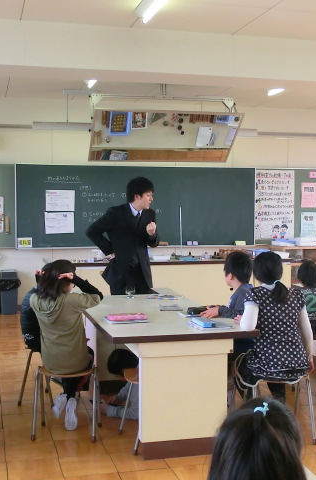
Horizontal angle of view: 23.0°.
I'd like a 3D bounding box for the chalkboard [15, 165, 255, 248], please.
[{"bbox_3d":[-0.270,-0.490,11.487,3.648,1.195,0.070,0,3,-14],"label":"chalkboard"}]

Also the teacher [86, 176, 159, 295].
[{"bbox_3d":[-0.310,0.329,6.800,0.580,1.750,0.460,-2,3,-42],"label":"teacher"}]

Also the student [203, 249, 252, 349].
[{"bbox_3d":[0.535,0.668,5.650,0.530,1.180,0.420,1,3,18],"label":"student"}]

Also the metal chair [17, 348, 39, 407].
[{"bbox_3d":[-0.822,1.014,5.916,0.340,0.430,0.400,1,3,16],"label":"metal chair"}]

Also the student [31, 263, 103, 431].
[{"bbox_3d":[-0.596,0.692,5.193,0.460,1.120,0.560,1,3,13],"label":"student"}]

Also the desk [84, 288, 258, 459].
[{"bbox_3d":[-0.082,0.869,5.738,0.900,0.735,2.390,-1,3,-13],"label":"desk"}]

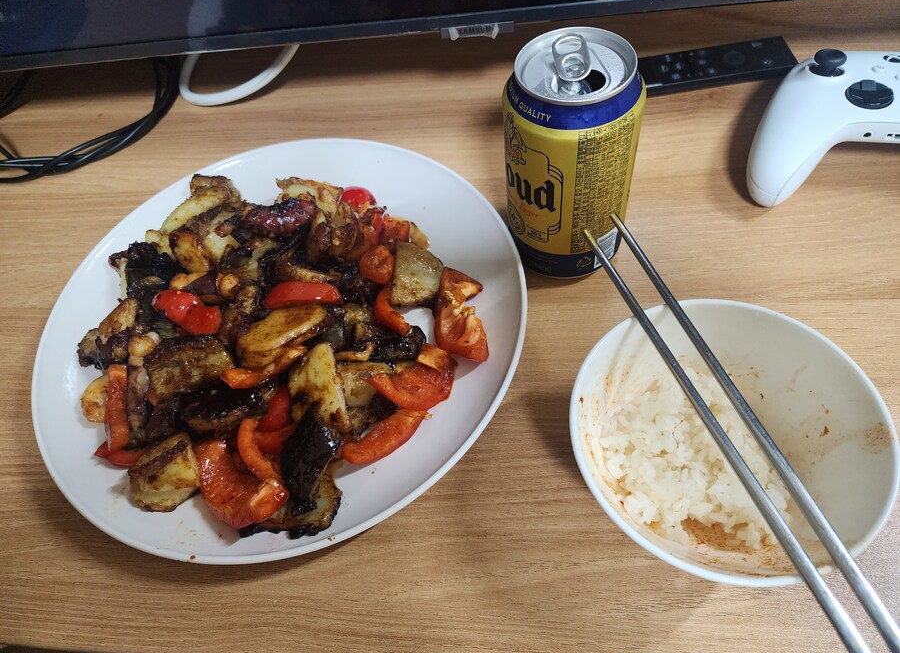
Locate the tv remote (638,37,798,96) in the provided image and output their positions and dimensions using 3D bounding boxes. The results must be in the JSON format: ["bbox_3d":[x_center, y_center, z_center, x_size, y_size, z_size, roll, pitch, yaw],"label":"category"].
[{"bbox_3d":[0.165,-0.179,0.427,0.148,0.013,0.035,-8,56,3],"label":"tv remote"}]

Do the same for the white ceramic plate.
[{"bbox_3d":[-0.092,-0.004,0.338,0.269,0.027,0.269,-12,56,0],"label":"white ceramic plate"}]

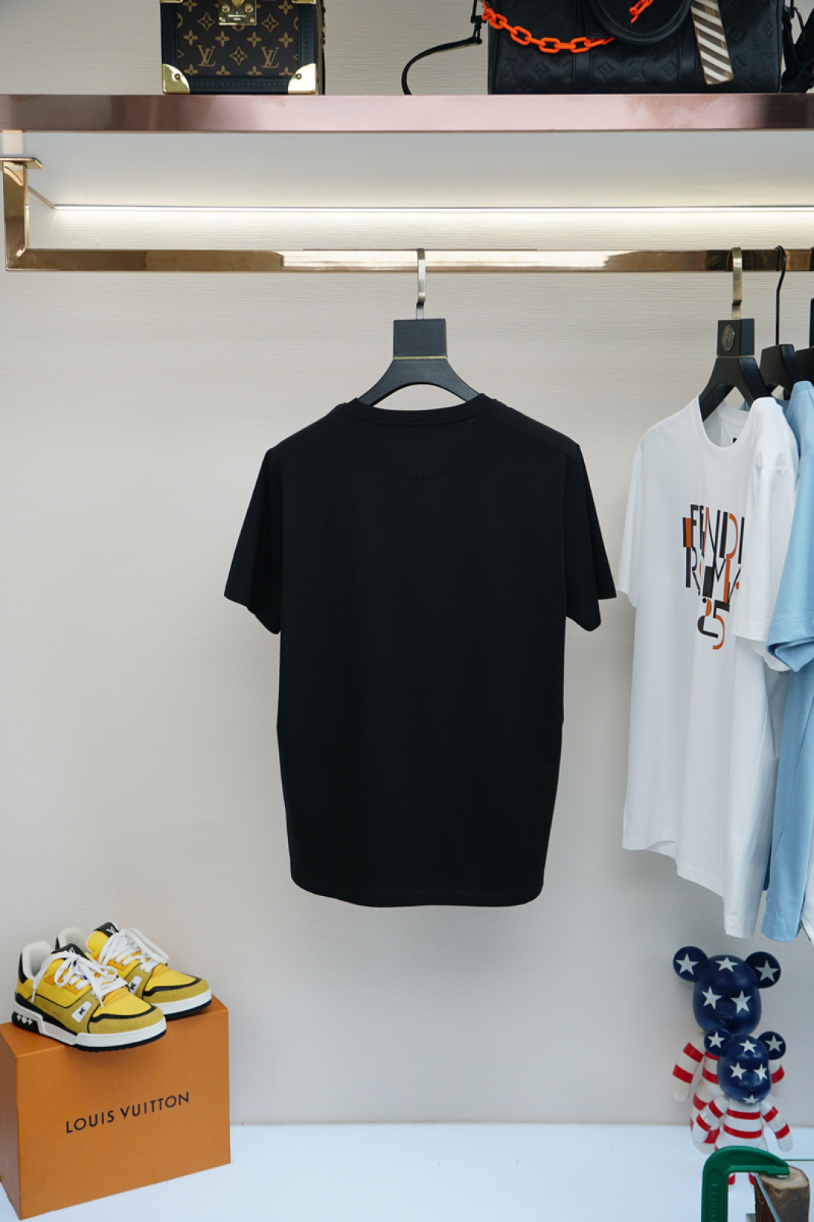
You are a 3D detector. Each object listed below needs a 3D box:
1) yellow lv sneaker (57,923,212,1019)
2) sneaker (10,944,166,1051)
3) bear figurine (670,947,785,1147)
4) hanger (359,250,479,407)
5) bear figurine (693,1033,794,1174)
[{"bbox_3d":[-0.464,0.590,2.207,0.285,0.123,0.110,2,6,13],"label":"yellow lv sneaker"},{"bbox_3d":[-0.508,0.602,2.093,0.285,0.123,0.110,3,7,25],"label":"sneaker"},{"bbox_3d":[0.541,0.737,2.225,0.193,0.358,0.135,1,6,9],"label":"bear figurine"},{"bbox_3d":[0.018,-0.365,1.857,0.420,0.275,0.055,1,6,12],"label":"hanger"},{"bbox_3d":[0.536,0.795,2.112,0.164,0.268,0.105,0,6,1],"label":"bear figurine"}]

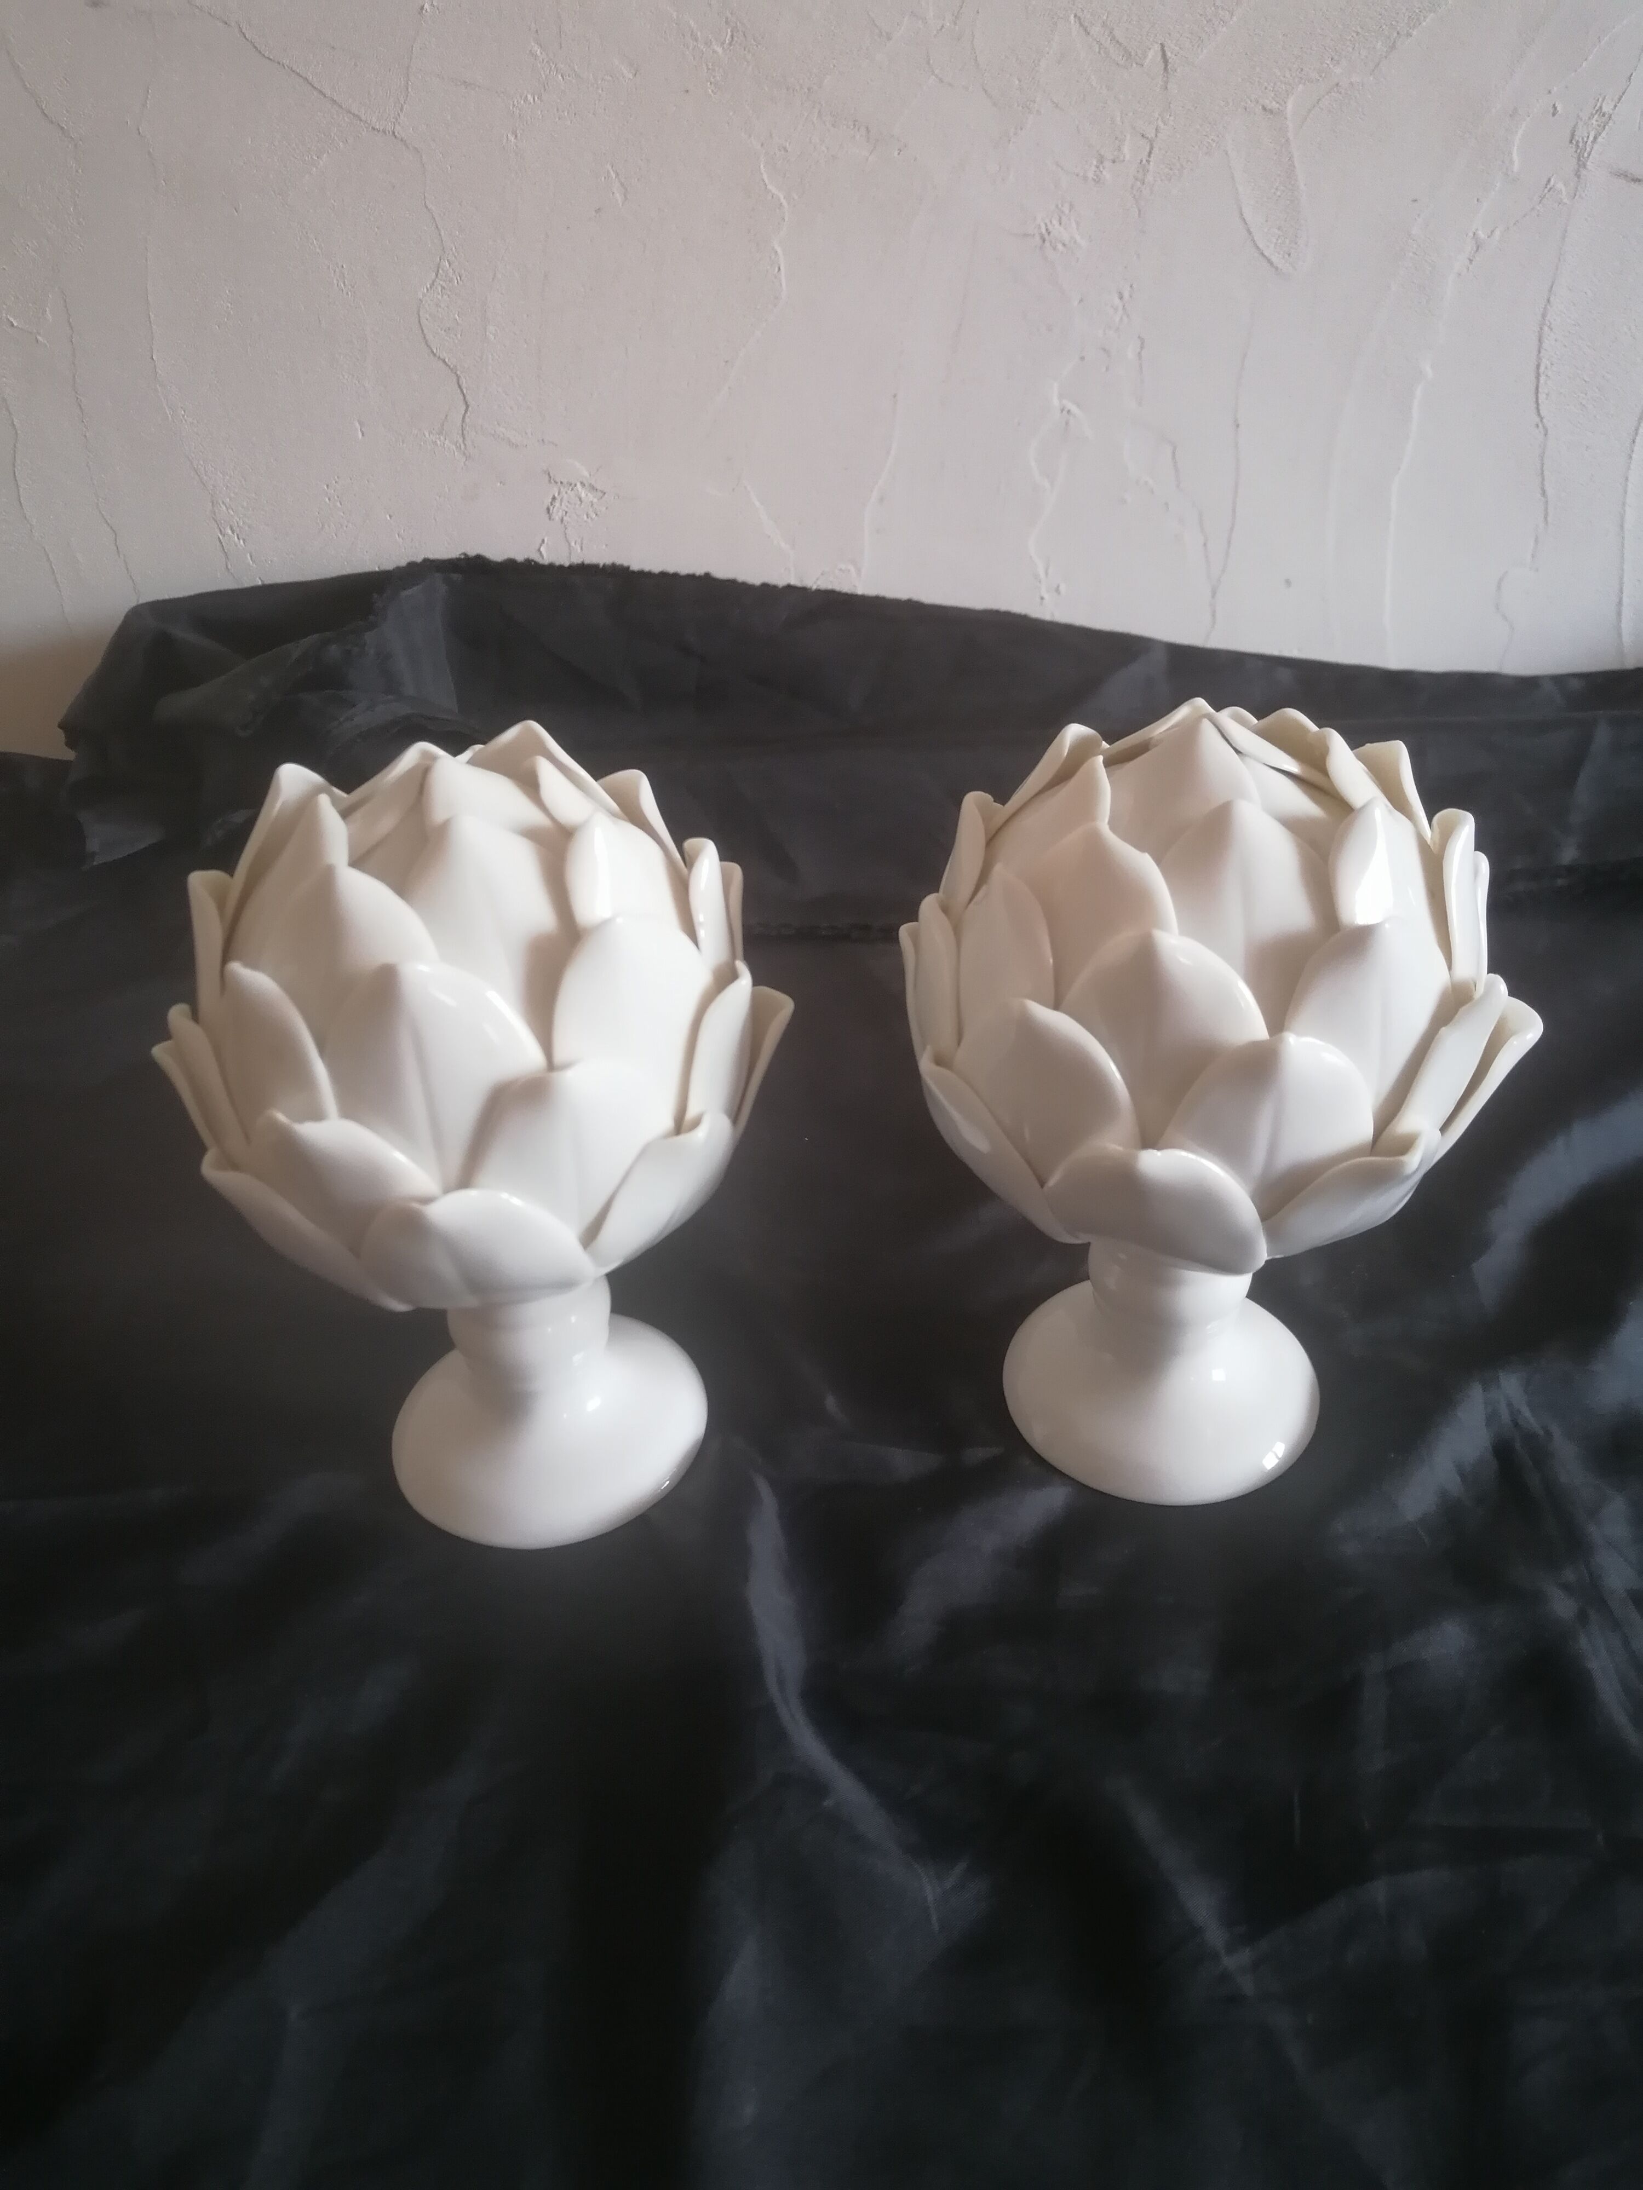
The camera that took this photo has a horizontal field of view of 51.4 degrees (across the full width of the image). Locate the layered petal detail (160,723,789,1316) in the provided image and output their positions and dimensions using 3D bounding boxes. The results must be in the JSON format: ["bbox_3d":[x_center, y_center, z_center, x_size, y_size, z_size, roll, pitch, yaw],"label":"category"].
[{"bbox_3d":[-0.093,-0.019,0.463,0.167,0.142,0.167,-3,36,0],"label":"layered petal detail"}]

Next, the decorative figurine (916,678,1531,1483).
[{"bbox_3d":[0.106,0.007,0.494,0.167,0.236,0.167,-3,36,0],"label":"decorative figurine"}]

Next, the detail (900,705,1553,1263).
[{"bbox_3d":[0.105,-0.031,0.466,0.167,0.142,0.167,-3,36,0],"label":"detail"}]

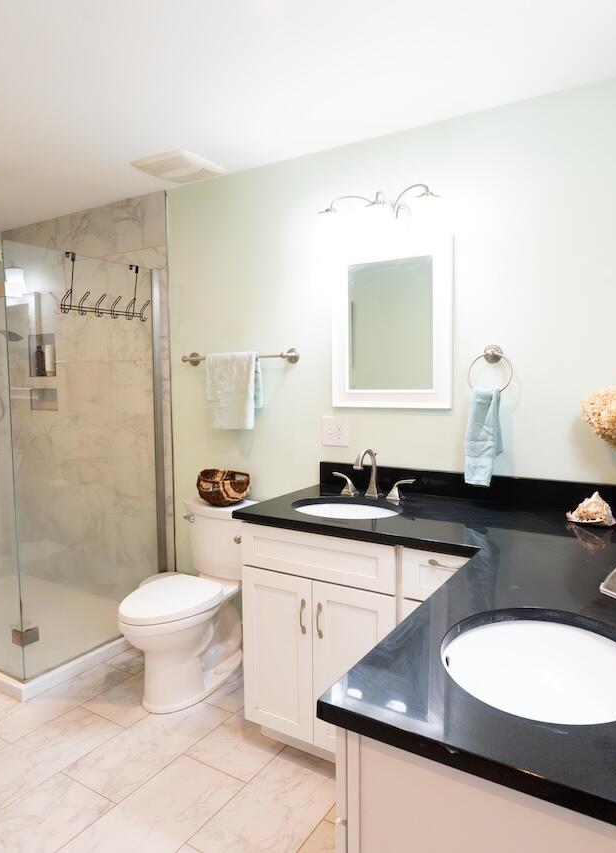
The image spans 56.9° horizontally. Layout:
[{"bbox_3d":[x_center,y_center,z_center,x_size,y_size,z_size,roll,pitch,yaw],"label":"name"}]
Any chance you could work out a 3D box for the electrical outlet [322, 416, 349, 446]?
[{"bbox_3d":[0.121,0.023,2.544,0.130,0.131,0.008,2,5,32],"label":"electrical outlet"}]

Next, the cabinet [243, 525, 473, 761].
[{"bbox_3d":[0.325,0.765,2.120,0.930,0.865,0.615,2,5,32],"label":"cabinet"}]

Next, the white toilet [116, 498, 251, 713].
[{"bbox_3d":[-0.557,0.790,2.625,0.450,0.789,0.735,2,5,32],"label":"white toilet"}]

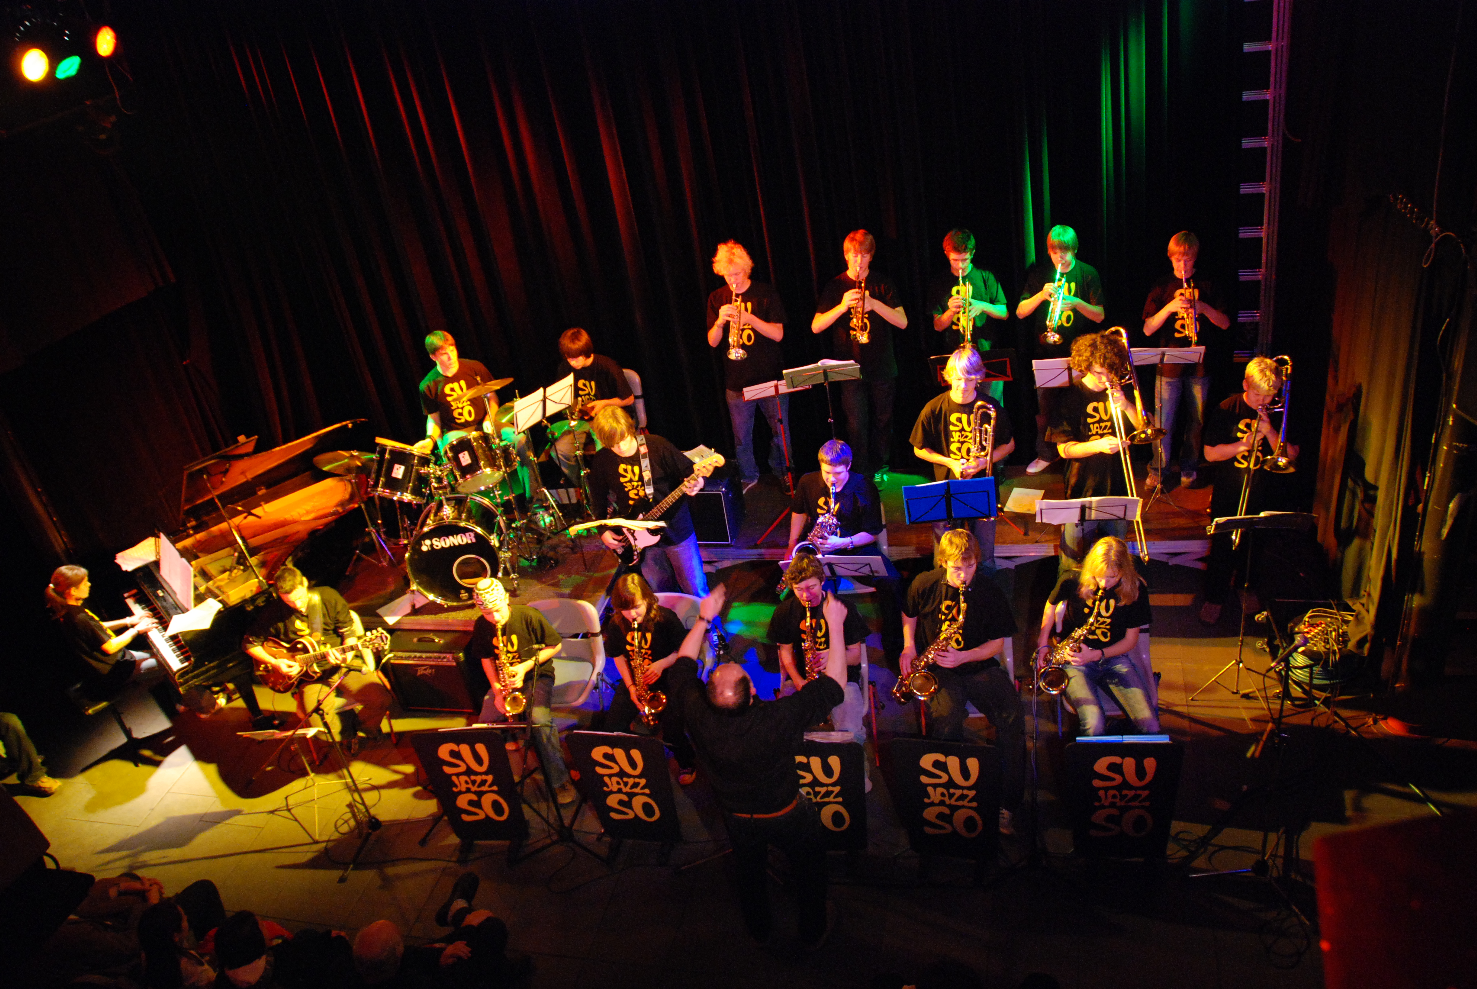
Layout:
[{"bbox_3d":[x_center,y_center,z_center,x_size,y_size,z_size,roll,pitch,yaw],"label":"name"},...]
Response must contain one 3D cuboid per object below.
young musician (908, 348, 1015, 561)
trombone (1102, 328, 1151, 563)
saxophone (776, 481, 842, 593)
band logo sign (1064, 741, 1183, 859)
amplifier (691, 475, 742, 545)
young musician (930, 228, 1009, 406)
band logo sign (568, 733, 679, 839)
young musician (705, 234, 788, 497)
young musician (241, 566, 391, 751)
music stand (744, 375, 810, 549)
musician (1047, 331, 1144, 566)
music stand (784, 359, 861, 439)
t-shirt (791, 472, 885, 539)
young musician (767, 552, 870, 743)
[{"bbox_3d":[1.366,-0.015,6.512,0.580,1.740,0.450,-3,29,14],"label":"young musician"},{"bbox_3d":[2.115,-0.264,5.985,0.260,1.255,0.220,-13,-2,19],"label":"trombone"},{"bbox_3d":[0.420,0.292,6.877,0.270,0.920,0.380,17,35,-9],"label":"saxophone"},{"bbox_3d":[1.660,1.340,4.796,0.500,0.660,0.080,-2,29,15],"label":"band logo sign"},{"bbox_3d":[-0.252,0.078,7.439,0.460,0.430,0.300,-1,29,18],"label":"amplifier"},{"bbox_3d":[1.492,-0.851,7.173,0.520,1.760,0.450,1,34,20],"label":"young musician"},{"bbox_3d":[-0.545,1.484,5.565,0.530,0.645,0.050,-3,26,20],"label":"band logo sign"},{"bbox_3d":[0.082,-0.801,7.540,0.560,1.760,0.450,-6,28,7],"label":"young musician"},{"bbox_3d":[-2.531,0.996,6.865,0.680,1.220,0.760,-23,32,-20],"label":"young musician"},{"bbox_3d":[0.317,-0.265,7.555,0.480,1.140,0.460,-8,30,4],"label":"music stand"},{"bbox_3d":[2.140,-0.087,6.623,0.620,1.840,0.500,-9,30,2],"label":"musician"},{"bbox_3d":[0.650,-0.391,7.645,0.500,1.160,0.440,-6,30,7],"label":"music stand"},{"bbox_3d":[0.652,0.119,6.919,0.560,0.580,0.360,-3,31,12],"label":"t-shirt"},{"bbox_3d":[0.483,0.911,5.947,0.580,1.270,0.700,-7,32,8],"label":"young musician"}]

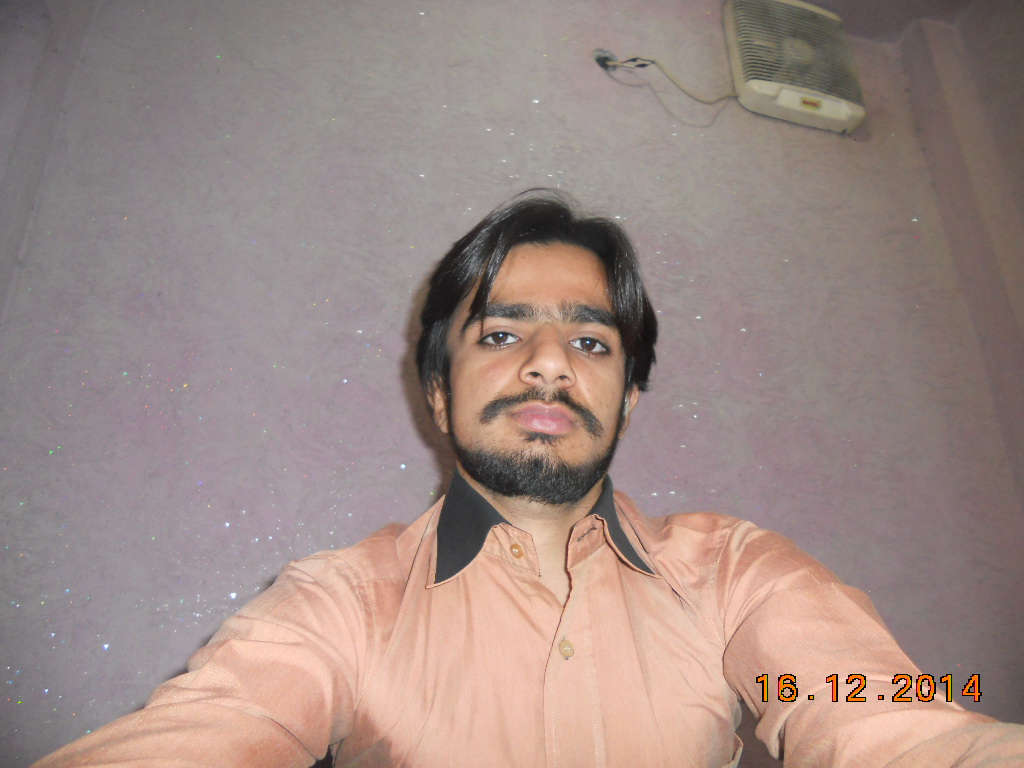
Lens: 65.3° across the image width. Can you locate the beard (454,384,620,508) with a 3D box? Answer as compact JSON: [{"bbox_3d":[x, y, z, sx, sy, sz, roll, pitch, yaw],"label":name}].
[{"bbox_3d":[0.019,0.050,0.590,0.134,0.085,0.083,3,-13,-5],"label":"beard"}]

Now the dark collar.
[{"bbox_3d":[0.018,0.112,0.660,0.168,0.105,0.140,3,-18,-3],"label":"dark collar"}]

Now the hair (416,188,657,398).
[{"bbox_3d":[0.015,-0.054,0.688,0.200,0.198,0.192,3,-13,-5],"label":"hair"}]

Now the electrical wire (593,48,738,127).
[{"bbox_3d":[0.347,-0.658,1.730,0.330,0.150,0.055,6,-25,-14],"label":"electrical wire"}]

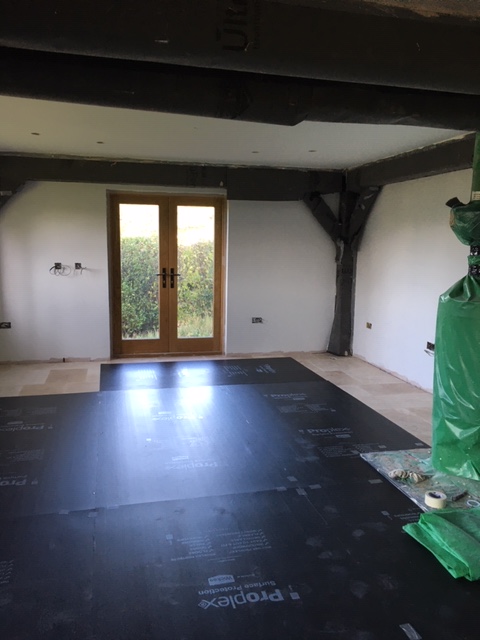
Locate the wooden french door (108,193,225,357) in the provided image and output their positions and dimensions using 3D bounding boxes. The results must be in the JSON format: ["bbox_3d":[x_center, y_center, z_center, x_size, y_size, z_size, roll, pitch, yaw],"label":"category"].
[{"bbox_3d":[-0.924,-0.551,6.907,1.460,2.070,0.110,-1,9,-14],"label":"wooden french door"}]

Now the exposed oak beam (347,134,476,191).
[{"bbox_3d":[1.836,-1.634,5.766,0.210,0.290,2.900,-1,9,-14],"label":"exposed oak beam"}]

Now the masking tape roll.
[{"bbox_3d":[1.153,1.059,3.153,0.118,0.053,0.118,1,8,0],"label":"masking tape roll"}]

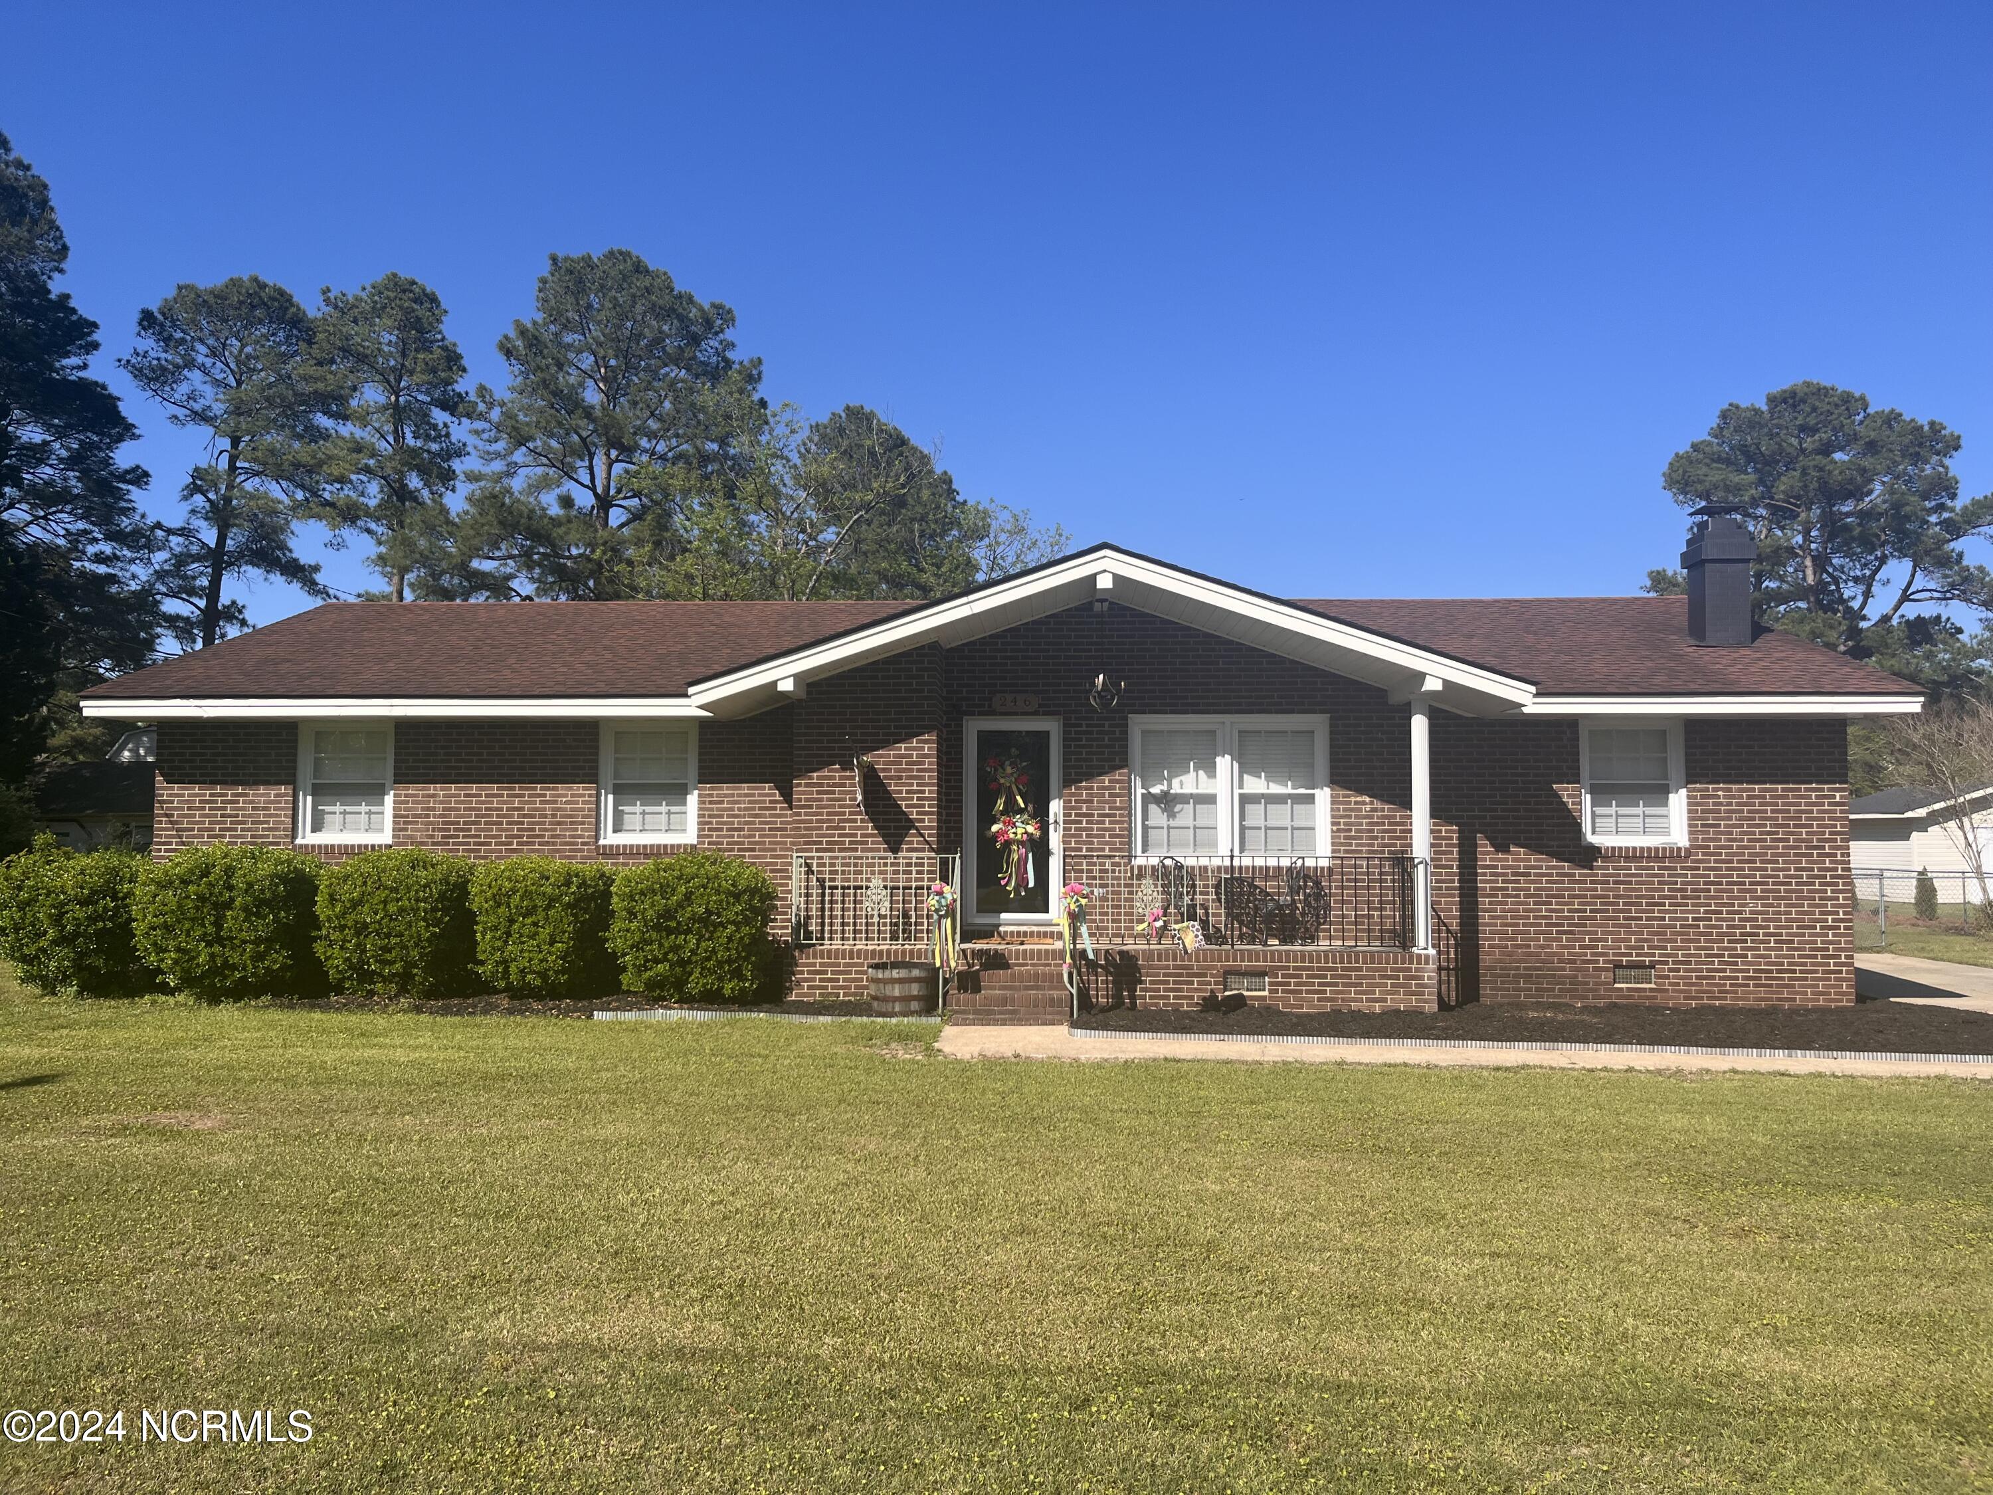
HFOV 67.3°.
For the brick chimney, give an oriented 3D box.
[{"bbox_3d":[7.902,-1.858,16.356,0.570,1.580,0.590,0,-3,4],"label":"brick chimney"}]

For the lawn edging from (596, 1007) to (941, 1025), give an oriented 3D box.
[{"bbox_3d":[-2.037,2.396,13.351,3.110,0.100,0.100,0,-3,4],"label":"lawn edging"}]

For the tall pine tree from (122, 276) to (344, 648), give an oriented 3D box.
[{"bbox_3d":[-23.427,-5.138,45.416,6.300,18.700,6.300,0,-3,4],"label":"tall pine tree"}]

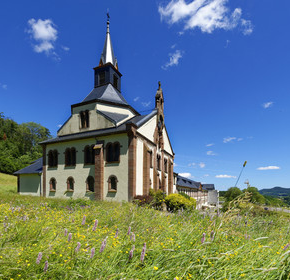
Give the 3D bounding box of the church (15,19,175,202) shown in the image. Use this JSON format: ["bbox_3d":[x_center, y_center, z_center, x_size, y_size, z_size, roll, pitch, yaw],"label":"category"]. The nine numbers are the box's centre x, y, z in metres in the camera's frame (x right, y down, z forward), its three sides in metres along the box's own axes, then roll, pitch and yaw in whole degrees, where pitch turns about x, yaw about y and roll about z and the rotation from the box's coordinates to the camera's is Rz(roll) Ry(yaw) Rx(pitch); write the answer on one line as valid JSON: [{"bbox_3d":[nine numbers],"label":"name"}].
[{"bbox_3d":[-6.800,-5.900,27.100,19.000,28.500,12.500,-7,-15,26],"label":"church"}]

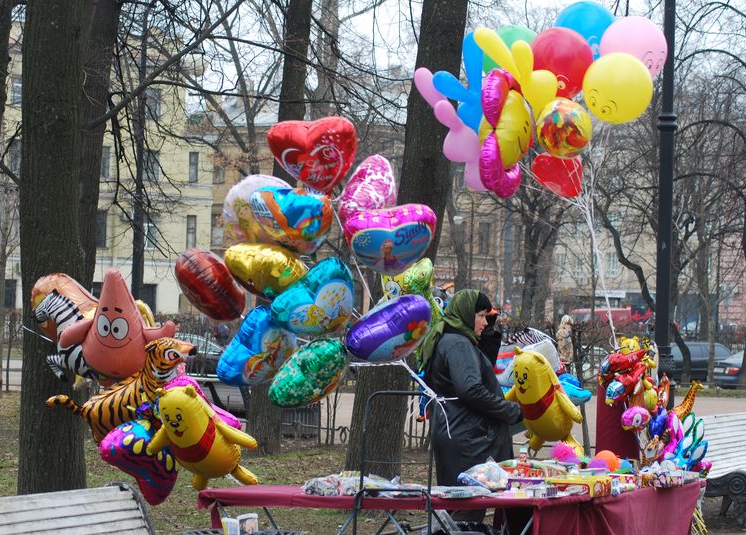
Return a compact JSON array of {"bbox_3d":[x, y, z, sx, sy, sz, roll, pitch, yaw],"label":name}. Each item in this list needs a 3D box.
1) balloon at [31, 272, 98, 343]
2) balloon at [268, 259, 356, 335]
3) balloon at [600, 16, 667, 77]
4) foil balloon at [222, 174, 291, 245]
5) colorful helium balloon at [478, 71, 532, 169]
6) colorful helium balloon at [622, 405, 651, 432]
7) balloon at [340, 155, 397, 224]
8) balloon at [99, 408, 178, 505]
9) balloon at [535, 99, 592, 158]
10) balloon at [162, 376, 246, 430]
[{"bbox_3d":[-1.425,0.207,11.000,0.400,0.380,0.200,-8,15,18],"label":"balloon"},{"bbox_3d":[-0.263,0.139,10.500,0.410,0.370,0.200,-29,38,0],"label":"balloon"},{"bbox_3d":[1.227,-1.022,11.000,0.315,0.340,0.315,0,12,0],"label":"balloon"},{"bbox_3d":[-0.511,-0.252,10.900,0.400,0.370,0.200,-11,22,9],"label":"foil balloon"},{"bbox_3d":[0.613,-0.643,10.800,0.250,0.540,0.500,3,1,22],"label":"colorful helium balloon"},{"bbox_3d":[1.218,0.703,10.800,0.140,0.125,0.100,1,-2,-15],"label":"colorful helium balloon"},{"bbox_3d":[-0.016,-0.345,10.900,0.200,0.390,0.360,44,0,42],"label":"balloon"},{"bbox_3d":[-1.071,0.856,10.800,0.420,0.450,0.180,-35,10,22],"label":"balloon"},{"bbox_3d":[0.881,-0.643,10.800,0.255,0.270,0.250,0,-2,6],"label":"balloon"},{"bbox_3d":[-0.804,0.661,10.950,0.380,0.360,0.170,-35,10,22],"label":"balloon"}]

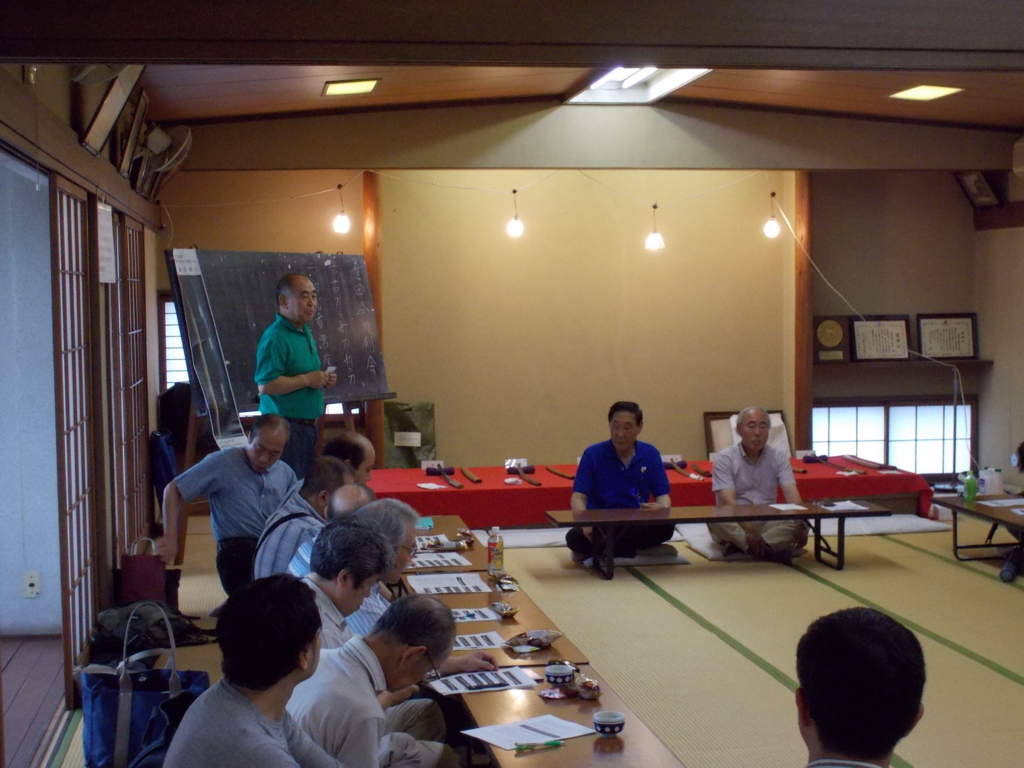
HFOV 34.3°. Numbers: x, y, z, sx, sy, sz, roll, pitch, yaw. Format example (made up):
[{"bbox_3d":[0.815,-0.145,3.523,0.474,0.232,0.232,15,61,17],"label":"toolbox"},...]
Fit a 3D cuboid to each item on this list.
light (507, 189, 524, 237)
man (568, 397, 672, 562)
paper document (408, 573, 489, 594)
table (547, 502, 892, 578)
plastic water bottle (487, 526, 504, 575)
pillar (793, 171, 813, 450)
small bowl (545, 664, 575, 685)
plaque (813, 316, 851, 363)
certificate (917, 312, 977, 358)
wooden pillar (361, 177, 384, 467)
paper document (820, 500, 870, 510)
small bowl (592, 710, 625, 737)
[{"bbox_3d":[0.025,-1.218,11.789,0.118,0.335,0.118,-1,3,0],"label":"light"},{"bbox_3d":[0.605,0.537,9.405,0.600,0.860,0.620,-1,3,-3],"label":"man"},{"bbox_3d":[-0.259,0.815,6.783,0.297,0.008,0.425,-1,3,-9],"label":"paper document"},{"bbox_3d":[1.105,0.847,8.934,1.800,0.322,0.450,-1,3,-8],"label":"table"},{"bbox_3d":[-0.066,0.700,6.999,0.066,0.200,0.066,-1,3,-8],"label":"plastic water bottle"},{"bbox_3d":[2.098,-0.445,11.935,0.125,2.400,0.125,-1,3,-8],"label":"pillar"},{"bbox_3d":[0.146,0.883,5.043,0.086,0.050,0.086,-1,3,0],"label":"small bowl"},{"bbox_3d":[2.377,-0.326,12.323,0.255,0.340,0.030,-1,-7,-9],"label":"plaque"},{"bbox_3d":[3.180,-0.345,12.057,0.453,0.332,0.030,-1,-6,-8],"label":"certificate"},{"bbox_3d":[-0.996,-0.369,11.963,0.128,2.382,0.128,-1,3,-9],"label":"wooden pillar"},{"bbox_3d":[1.820,0.666,9.061,0.215,0.008,0.290,-1,3,-8],"label":"paper document"},{"bbox_3d":[0.255,0.910,4.415,0.086,0.058,0.086,-1,3,0],"label":"small bowl"}]

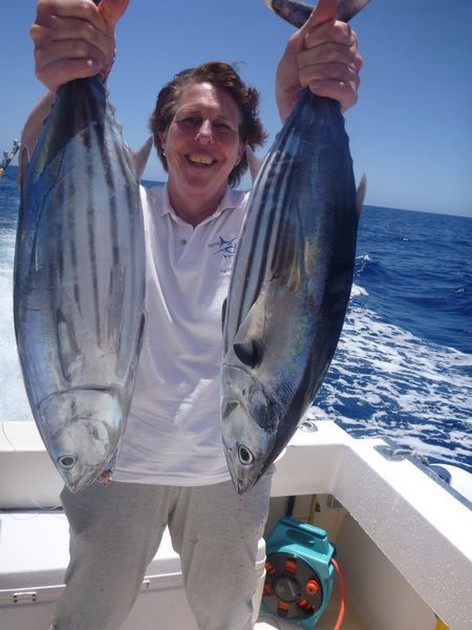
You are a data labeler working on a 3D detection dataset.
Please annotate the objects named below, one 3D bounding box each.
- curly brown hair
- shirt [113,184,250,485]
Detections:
[{"bbox_3d":[-0.059,-0.390,1.070,0.225,0.240,0.215,8,12,-4],"label":"curly brown hair"},{"bbox_3d":[-0.112,0.035,1.165,0.520,0.670,0.290,5,14,-2],"label":"shirt"}]

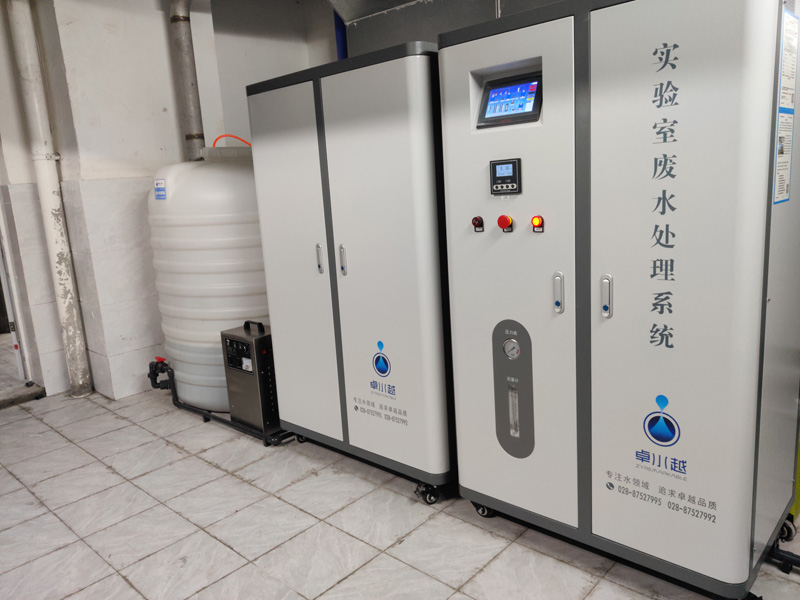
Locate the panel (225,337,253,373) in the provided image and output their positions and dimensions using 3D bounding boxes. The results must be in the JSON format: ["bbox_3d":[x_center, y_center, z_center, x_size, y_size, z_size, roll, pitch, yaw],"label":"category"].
[{"bbox_3d":[-0.755,0.262,2.924,0.212,0.148,0.020,7,15,42],"label":"panel"}]

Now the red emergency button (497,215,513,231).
[{"bbox_3d":[0.306,-0.227,1.815,0.041,0.041,0.032,7,15,42],"label":"red emergency button"}]

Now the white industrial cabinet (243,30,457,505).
[{"bbox_3d":[-0.046,-0.117,2.629,0.990,1.585,0.600,7,15,42],"label":"white industrial cabinet"}]

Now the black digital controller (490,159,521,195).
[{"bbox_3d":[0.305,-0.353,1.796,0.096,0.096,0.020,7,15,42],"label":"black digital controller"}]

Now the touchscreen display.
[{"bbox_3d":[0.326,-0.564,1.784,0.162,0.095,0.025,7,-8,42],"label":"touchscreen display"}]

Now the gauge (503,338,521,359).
[{"bbox_3d":[0.336,0.153,1.893,0.067,0.067,0.022,7,15,42],"label":"gauge"}]

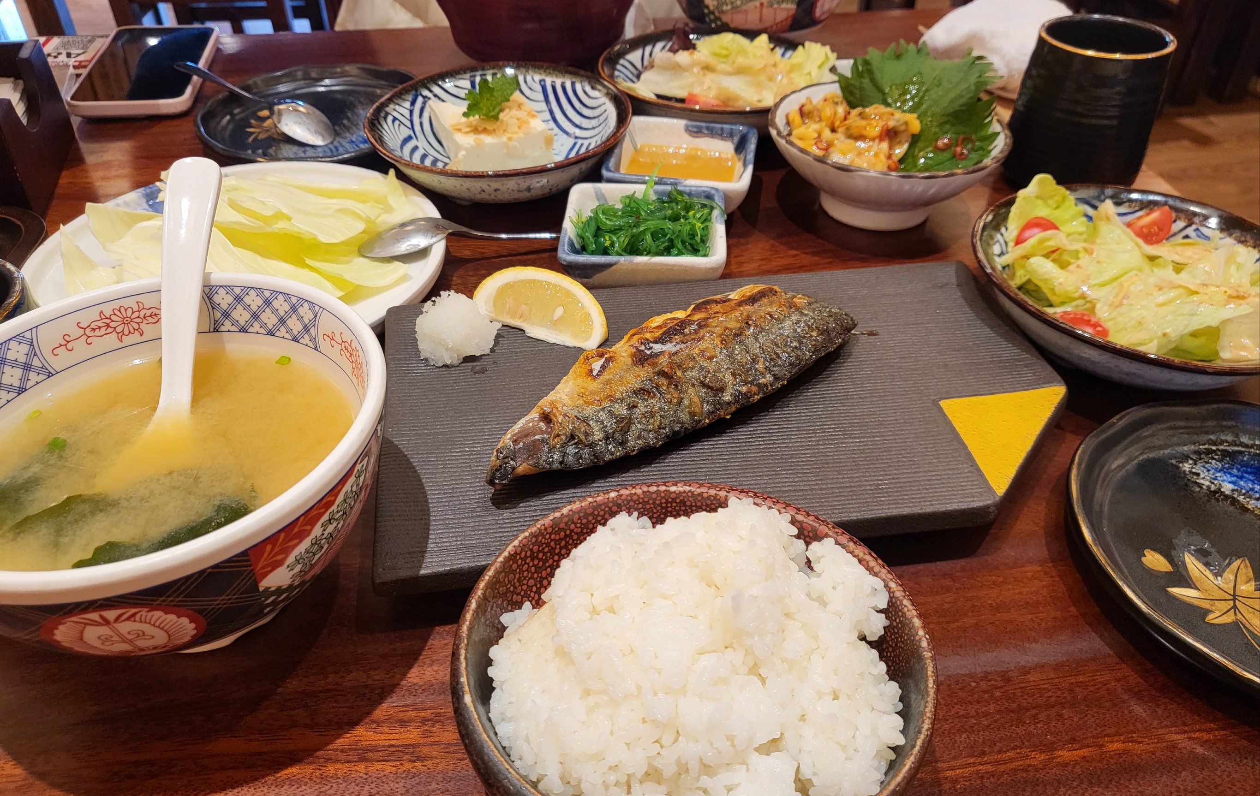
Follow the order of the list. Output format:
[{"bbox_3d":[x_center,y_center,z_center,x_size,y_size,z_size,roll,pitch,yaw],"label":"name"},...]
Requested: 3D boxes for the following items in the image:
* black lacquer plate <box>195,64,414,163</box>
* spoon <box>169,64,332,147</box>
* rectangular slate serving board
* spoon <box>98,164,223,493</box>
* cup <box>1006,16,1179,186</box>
[{"bbox_3d":[-0.195,-0.174,0.605,0.150,0.023,0.150,0,40,0],"label":"black lacquer plate"},{"bbox_3d":[-0.243,-0.193,0.610,0.131,0.018,0.029,26,45,13],"label":"spoon"},{"bbox_3d":[0.040,0.002,0.397,0.281,0.016,0.162,-6,40,-7],"label":"rectangular slate serving board"},{"bbox_3d":[-0.164,-0.015,0.340,0.044,0.034,0.155,-2,73,-2],"label":"spoon"},{"bbox_3d":[0.267,-0.171,0.556,0.074,0.083,0.074,0,40,0],"label":"cup"}]

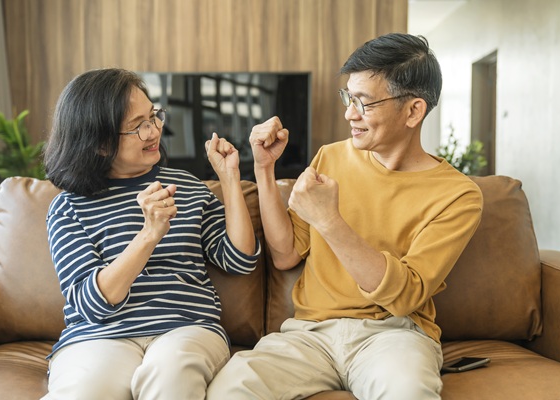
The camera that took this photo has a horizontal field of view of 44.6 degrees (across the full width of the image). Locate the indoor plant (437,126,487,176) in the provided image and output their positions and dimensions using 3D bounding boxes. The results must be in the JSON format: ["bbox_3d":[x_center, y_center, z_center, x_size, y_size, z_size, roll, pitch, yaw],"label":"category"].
[{"bbox_3d":[1.232,-0.232,4.600,0.360,0.530,0.360,0,3,0],"label":"indoor plant"}]

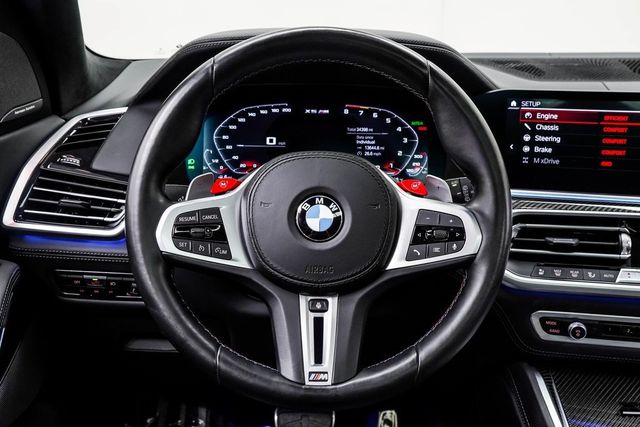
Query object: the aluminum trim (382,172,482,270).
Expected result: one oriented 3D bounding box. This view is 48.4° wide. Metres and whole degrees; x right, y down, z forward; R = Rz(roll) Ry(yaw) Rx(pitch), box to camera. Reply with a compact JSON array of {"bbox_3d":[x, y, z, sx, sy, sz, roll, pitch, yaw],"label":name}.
[{"bbox_3d":[0.112,0.008,0.710,0.100,0.097,0.030,0,-3,0],"label":"aluminum trim"}]

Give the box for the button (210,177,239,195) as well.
[{"bbox_3d":[-0.096,-0.028,0.722,0.031,0.019,0.017,0,-3,0],"label":"button"}]

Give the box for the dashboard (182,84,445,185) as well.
[{"bbox_3d":[-0.009,-0.104,0.935,0.343,0.133,0.050,0,-3,0],"label":"dashboard"}]

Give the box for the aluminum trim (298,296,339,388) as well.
[{"bbox_3d":[-0.002,0.126,0.707,0.040,0.093,0.015,0,-3,0],"label":"aluminum trim"}]

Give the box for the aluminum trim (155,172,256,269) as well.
[{"bbox_3d":[-0.114,0.007,0.710,0.102,0.096,0.030,0,-3,0],"label":"aluminum trim"}]

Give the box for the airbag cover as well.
[{"bbox_3d":[0.001,0.006,0.705,0.150,0.136,0.050,0,-3,0],"label":"airbag cover"}]

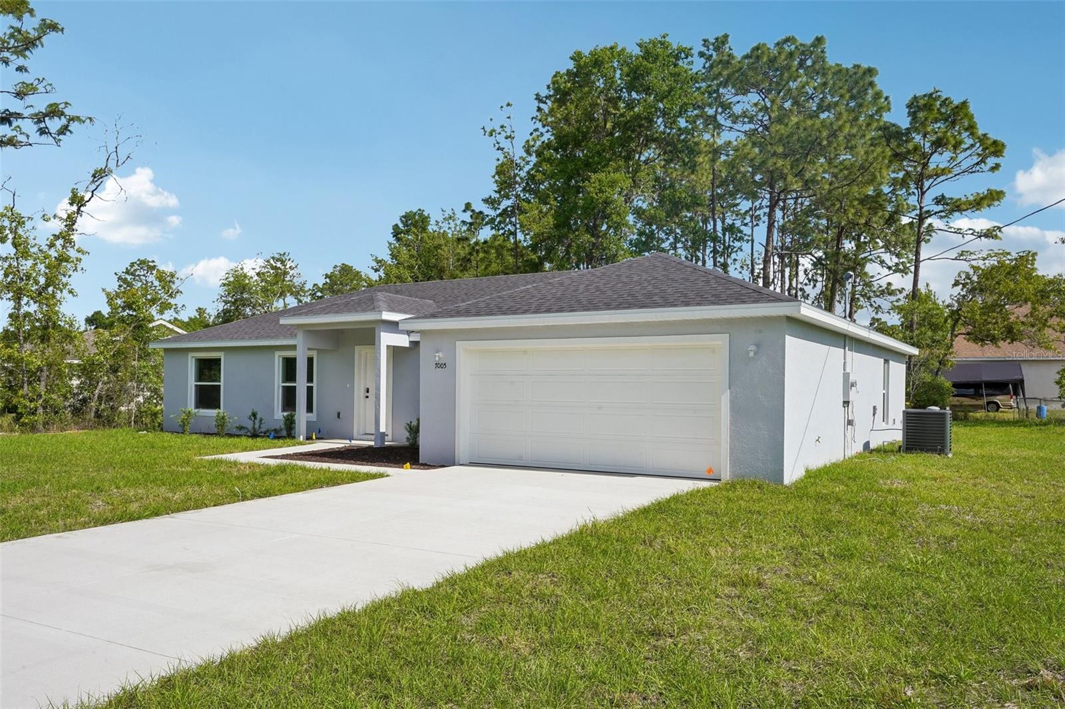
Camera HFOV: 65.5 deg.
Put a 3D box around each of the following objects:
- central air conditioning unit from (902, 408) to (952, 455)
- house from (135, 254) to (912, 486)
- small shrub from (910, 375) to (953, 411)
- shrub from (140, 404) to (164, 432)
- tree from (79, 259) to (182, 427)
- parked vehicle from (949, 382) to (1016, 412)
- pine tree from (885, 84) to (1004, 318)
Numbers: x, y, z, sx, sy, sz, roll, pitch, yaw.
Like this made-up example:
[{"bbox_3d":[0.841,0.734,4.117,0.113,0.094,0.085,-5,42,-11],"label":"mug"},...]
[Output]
[{"bbox_3d":[8.369,1.625,17.628,0.860,0.920,0.860,-1,-3,32],"label":"central air conditioning unit"},{"bbox_3d":[-1.227,0.024,22.106,19.600,4.700,12.400,-1,-3,32],"label":"house"},{"bbox_3d":[20.278,2.109,42.000,2.300,2.100,2.300,-1,-3,32],"label":"small shrub"},{"bbox_3d":[-11.847,1.982,25.800,0.900,0.880,0.900,-1,-3,32],"label":"shrub"},{"bbox_3d":[-13.721,-0.341,28.300,3.500,5.800,3.500,-1,-3,32],"label":"tree"},{"bbox_3d":[28.337,2.721,53.446,4.900,1.850,1.900,-1,-3,32],"label":"parked vehicle"},{"bbox_3d":[22.949,-5.636,46.000,6.700,18.200,6.700,-1,-3,32],"label":"pine tree"}]

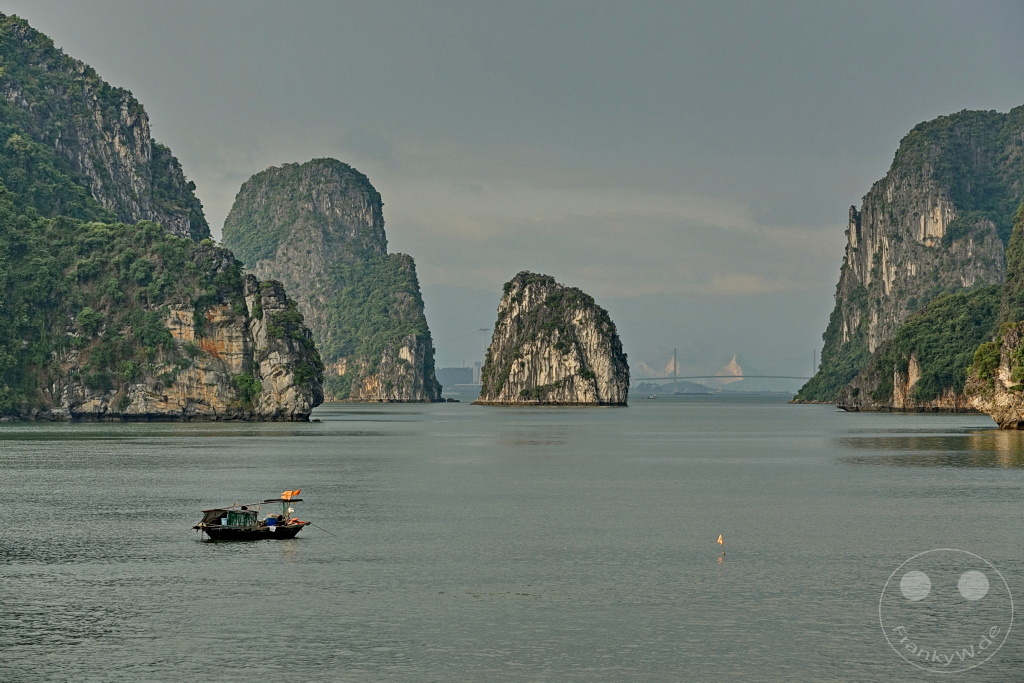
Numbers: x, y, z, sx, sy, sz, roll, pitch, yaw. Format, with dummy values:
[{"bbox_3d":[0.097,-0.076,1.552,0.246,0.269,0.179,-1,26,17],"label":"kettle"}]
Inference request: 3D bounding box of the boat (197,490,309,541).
[{"bbox_3d":[-14.982,9.988,202.000,6.600,2.950,2.000,0,-1,-12],"label":"boat"}]

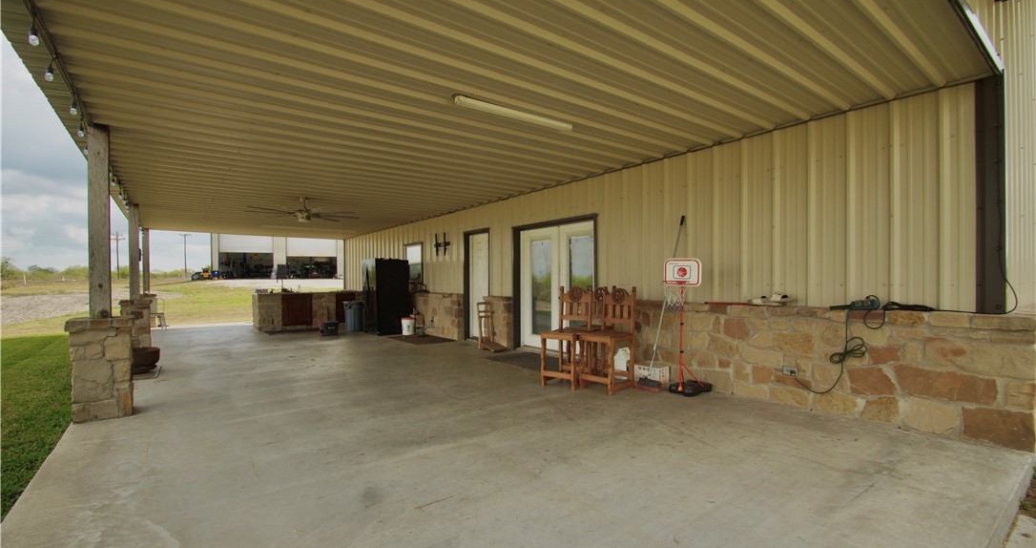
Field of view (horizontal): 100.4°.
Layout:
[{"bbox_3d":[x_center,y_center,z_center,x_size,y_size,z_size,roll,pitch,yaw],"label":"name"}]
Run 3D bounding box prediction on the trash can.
[{"bbox_3d":[-4.084,1.062,10.807,0.530,0.710,0.530,0,-1,-38],"label":"trash can"}]

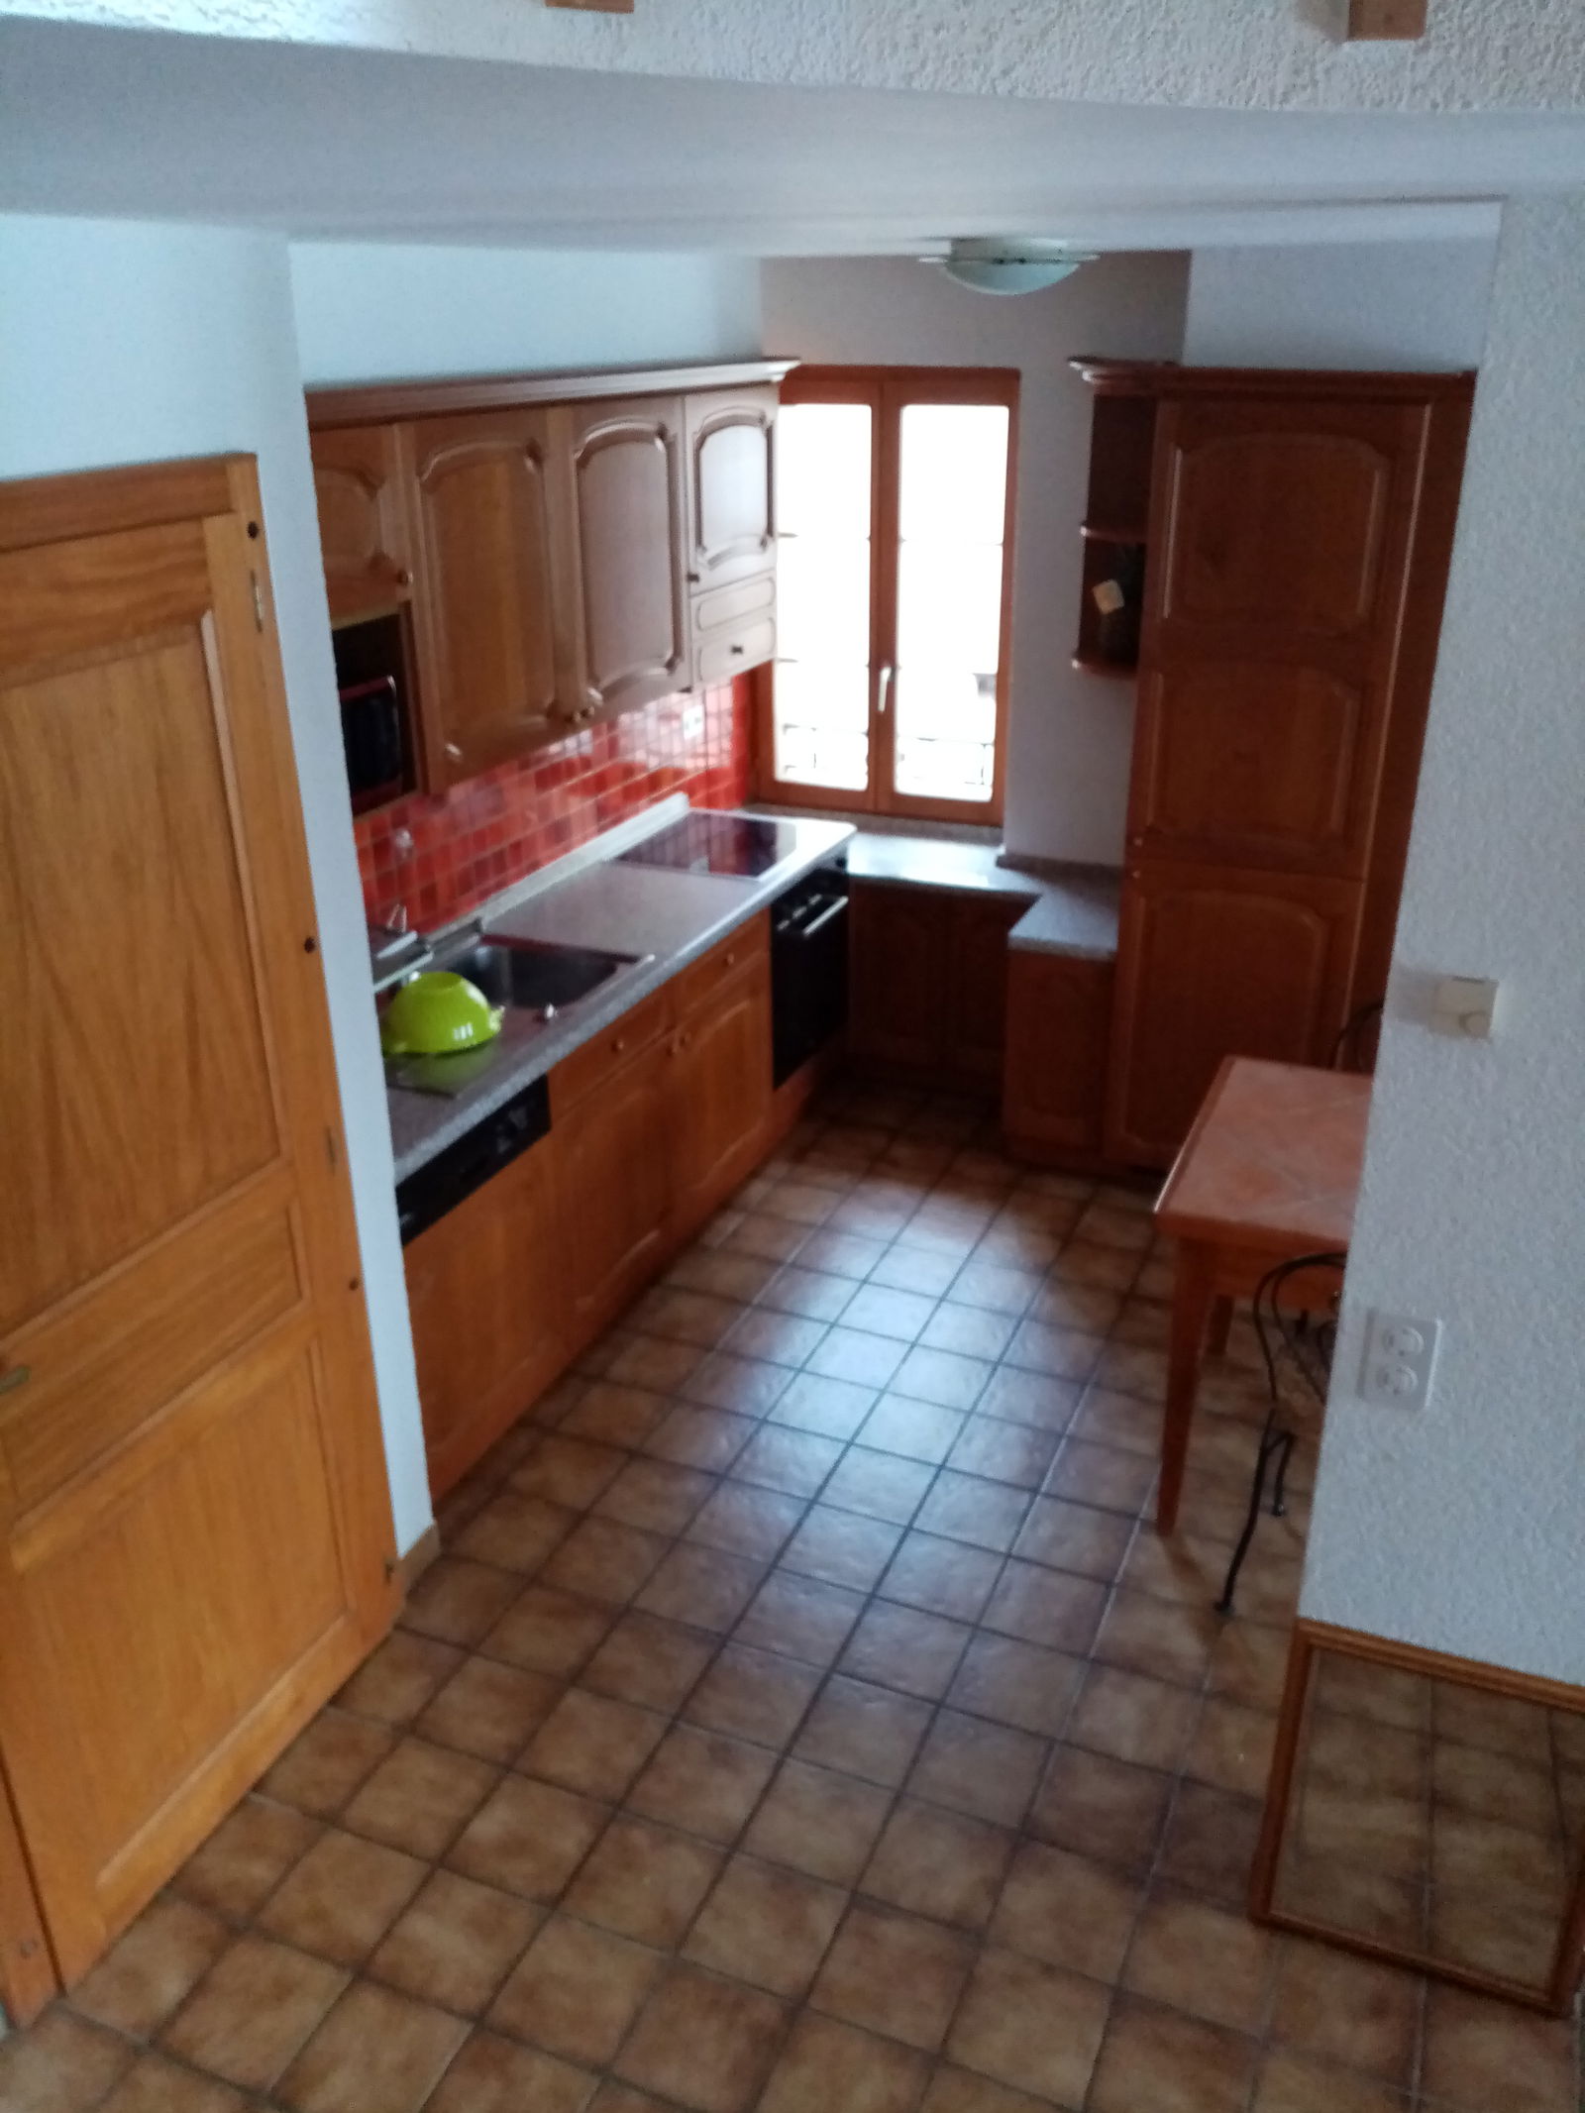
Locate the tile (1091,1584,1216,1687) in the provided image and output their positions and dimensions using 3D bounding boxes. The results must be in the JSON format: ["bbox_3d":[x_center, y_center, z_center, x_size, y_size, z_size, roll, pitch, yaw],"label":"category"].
[{"bbox_3d":[0.679,1.093,2.989,0.196,0.010,0.196,9,26,22],"label":"tile"}]

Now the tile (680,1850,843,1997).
[{"bbox_3d":[-0.039,1.328,2.413,0.199,0.012,0.199,10,26,21],"label":"tile"}]

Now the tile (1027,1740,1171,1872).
[{"bbox_3d":[0.511,1.242,2.625,0.195,0.014,0.195,9,26,22],"label":"tile"}]

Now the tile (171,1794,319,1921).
[{"bbox_3d":[-0.882,1.284,2.558,0.195,0.014,0.195,9,26,22],"label":"tile"}]

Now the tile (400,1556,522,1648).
[{"bbox_3d":[-0.642,1.057,3.100,0.200,0.010,0.200,9,25,22],"label":"tile"}]

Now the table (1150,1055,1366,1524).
[{"bbox_3d":[1.273,0.558,3.253,0.960,0.745,0.804,9,25,22],"label":"table"}]

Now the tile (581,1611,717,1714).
[{"bbox_3d":[-0.259,1.116,2.918,0.199,0.012,0.199,10,26,21],"label":"tile"}]

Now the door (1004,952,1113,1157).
[{"bbox_3d":[0.763,-0.018,4.569,0.295,0.576,0.022,9,26,22],"label":"door"}]

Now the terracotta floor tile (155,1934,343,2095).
[{"bbox_3d":[-0.791,1.406,2.331,0.196,0.010,0.196,9,26,22],"label":"terracotta floor tile"}]

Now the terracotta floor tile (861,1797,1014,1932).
[{"bbox_3d":[0.239,1.322,2.592,0.197,0.010,0.197,9,26,22],"label":"terracotta floor tile"}]

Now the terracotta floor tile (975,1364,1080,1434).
[{"bbox_3d":[0.556,0.810,3.748,0.197,0.010,0.197,9,26,22],"label":"terracotta floor tile"}]

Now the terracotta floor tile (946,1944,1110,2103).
[{"bbox_3d":[0.344,1.387,2.264,0.199,0.012,0.199,10,26,21],"label":"terracotta floor tile"}]

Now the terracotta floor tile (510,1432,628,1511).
[{"bbox_3d":[-0.492,0.920,3.522,0.197,0.010,0.197,9,26,22],"label":"terracotta floor tile"}]

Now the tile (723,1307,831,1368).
[{"bbox_3d":[-0.035,0.697,3.885,0.199,0.012,0.199,10,26,21],"label":"tile"}]

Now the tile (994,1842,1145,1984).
[{"bbox_3d":[0.427,1.320,2.458,0.200,0.010,0.200,9,25,22],"label":"tile"}]

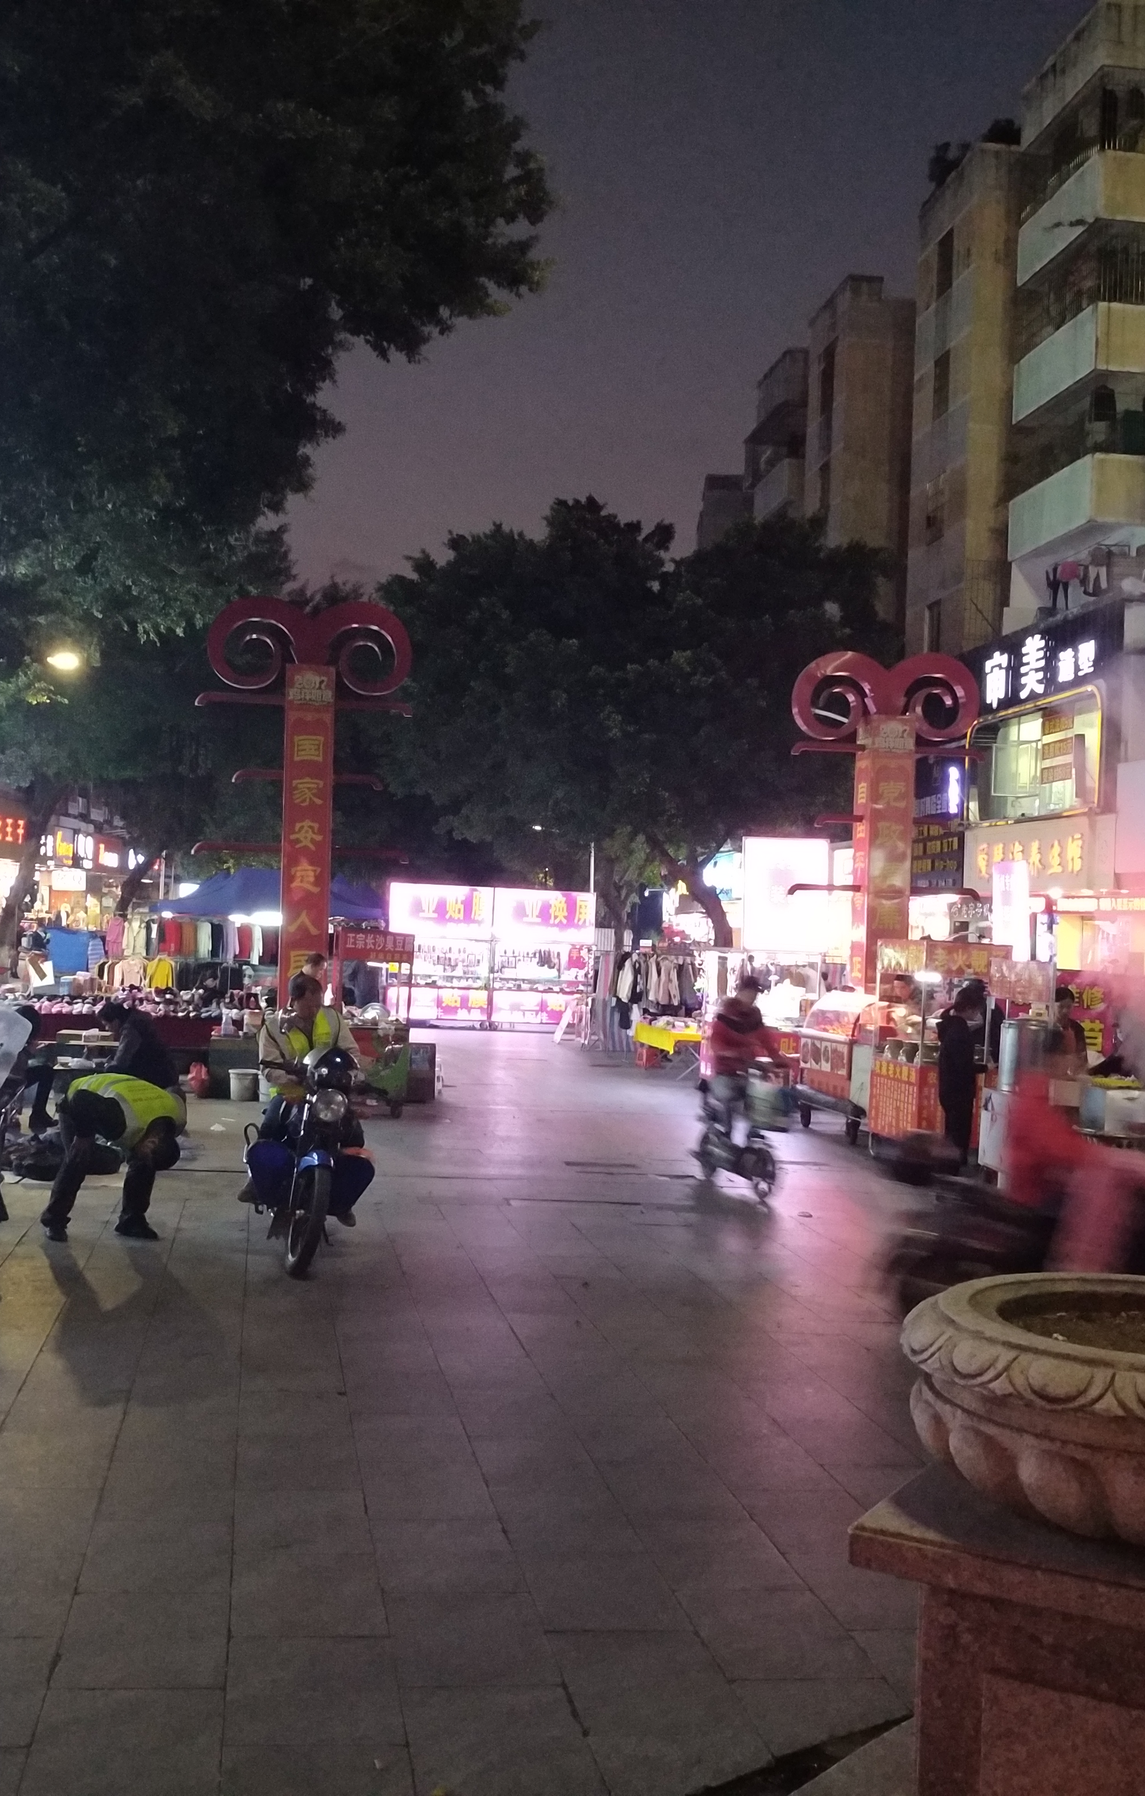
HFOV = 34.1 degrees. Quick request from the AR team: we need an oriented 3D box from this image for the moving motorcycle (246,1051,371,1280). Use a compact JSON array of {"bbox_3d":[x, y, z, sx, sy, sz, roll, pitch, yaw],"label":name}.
[{"bbox_3d":[-1.470,1.390,10.100,0.750,1.100,1.930,2,0,-16],"label":"moving motorcycle"}]

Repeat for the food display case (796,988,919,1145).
[{"bbox_3d":[2.840,1.630,18.150,0.750,1.420,1.650,2,0,-11],"label":"food display case"}]

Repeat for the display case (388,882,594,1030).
[{"bbox_3d":[-1.652,1.118,35.889,3.950,2.620,1.200,3,-1,-11],"label":"display case"}]

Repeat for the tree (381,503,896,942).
[{"bbox_3d":[1.140,-2.230,32.000,8.800,9.200,8.500,2,0,0],"label":"tree"}]

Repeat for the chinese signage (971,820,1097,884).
[{"bbox_3d":[7.469,-0.703,30.500,0.220,1.080,5.000,3,-1,-9],"label":"chinese signage"}]

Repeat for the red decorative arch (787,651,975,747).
[{"bbox_3d":[3.669,-2.358,22.000,2.200,1.070,0.420,3,-1,-9],"label":"red decorative arch"}]

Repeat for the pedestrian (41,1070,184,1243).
[{"bbox_3d":[-2.461,1.398,10.107,0.720,0.920,0.720,3,-1,-20],"label":"pedestrian"}]

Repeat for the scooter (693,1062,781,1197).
[{"bbox_3d":[1.250,1.645,13.826,0.580,1.000,1.520,3,-1,-18],"label":"scooter"}]

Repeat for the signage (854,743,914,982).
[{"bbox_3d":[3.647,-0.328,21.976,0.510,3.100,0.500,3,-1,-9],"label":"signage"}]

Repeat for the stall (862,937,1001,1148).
[{"bbox_3d":[3.250,1.380,16.840,0.820,1.930,1.150,2,0,-15],"label":"stall"}]

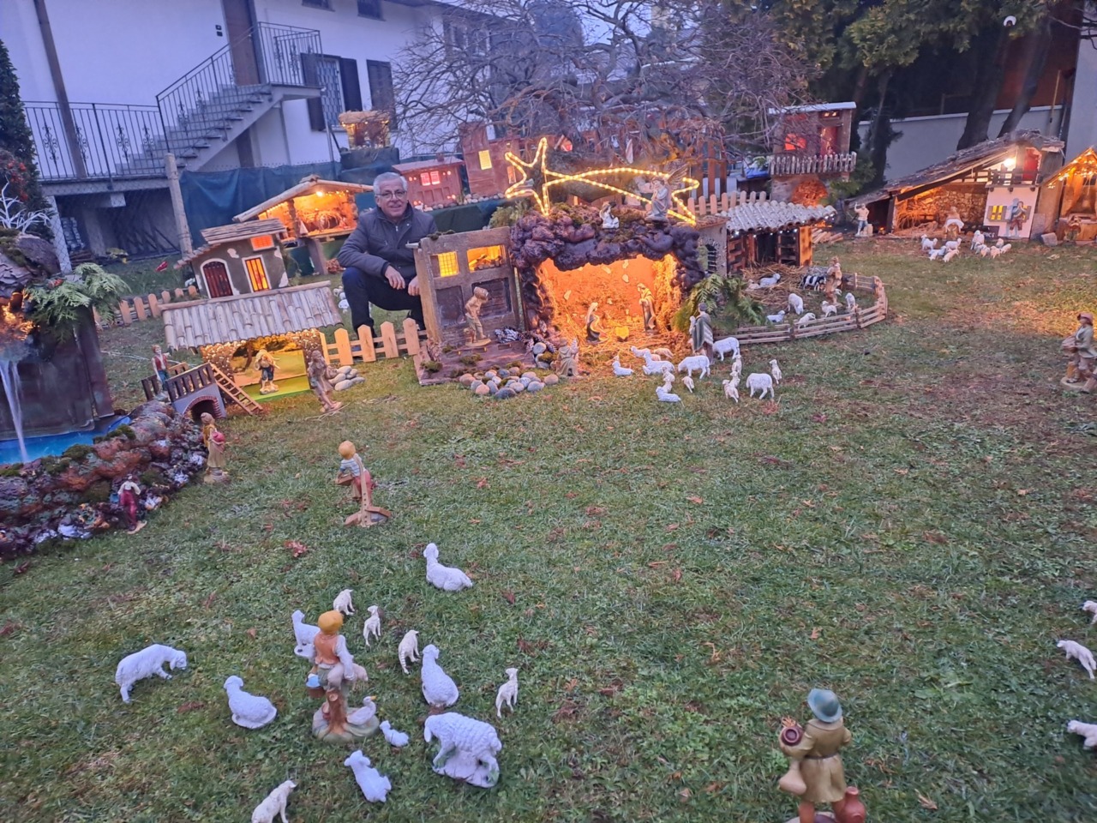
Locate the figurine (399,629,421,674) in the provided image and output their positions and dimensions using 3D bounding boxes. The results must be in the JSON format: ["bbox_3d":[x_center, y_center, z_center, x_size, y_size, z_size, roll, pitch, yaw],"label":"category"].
[{"bbox_3d":[-0.338,0.575,1.927,0.037,0.102,0.085,4,19,23],"label":"figurine"}]

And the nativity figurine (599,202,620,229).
[{"bbox_3d":[0.344,-1.112,4.500,0.100,0.145,0.095,10,22,39],"label":"nativity figurine"}]

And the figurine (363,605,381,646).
[{"bbox_3d":[-0.413,0.497,1.852,0.029,0.086,0.062,8,21,31],"label":"figurine"}]

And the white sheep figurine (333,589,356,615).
[{"bbox_3d":[-0.516,0.479,2.000,0.032,0.052,0.057,8,21,35],"label":"white sheep figurine"}]

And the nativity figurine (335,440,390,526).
[{"bbox_3d":[-0.610,0.212,2.604,0.150,0.280,0.140,9,22,35],"label":"nativity figurine"}]

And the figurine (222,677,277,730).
[{"bbox_3d":[-0.603,0.584,1.612,0.095,0.091,0.064,-3,18,2],"label":"figurine"}]

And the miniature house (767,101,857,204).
[{"bbox_3d":[2.604,-2.456,7.900,0.820,1.080,0.480,0,17,14],"label":"miniature house"}]

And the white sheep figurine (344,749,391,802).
[{"bbox_3d":[-0.367,0.731,1.607,0.060,0.066,0.110,-16,22,-35],"label":"white sheep figurine"}]

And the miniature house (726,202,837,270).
[{"bbox_3d":[1.615,-1.244,5.700,0.830,0.430,0.320,-10,18,-20],"label":"miniature house"}]

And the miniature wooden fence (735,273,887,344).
[{"bbox_3d":[1.423,-0.624,4.473,1.080,0.130,0.920,-4,23,-2],"label":"miniature wooden fence"}]

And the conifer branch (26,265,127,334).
[{"bbox_3d":[-2.104,-0.503,3.540,0.414,0.279,0.279,-10,19,-19],"label":"conifer branch"}]

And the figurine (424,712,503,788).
[{"bbox_3d":[-0.154,0.603,1.426,0.137,0.112,0.070,1,18,15],"label":"figurine"}]

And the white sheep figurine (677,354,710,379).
[{"bbox_3d":[0.702,-0.222,3.828,0.155,0.106,0.057,7,21,30],"label":"white sheep figurine"}]

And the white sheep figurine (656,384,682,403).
[{"bbox_3d":[0.518,-0.084,3.409,0.110,0.066,0.048,-4,18,0],"label":"white sheep figurine"}]

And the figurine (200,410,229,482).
[{"bbox_3d":[-1.244,0.135,2.950,0.095,0.265,0.088,-7,17,-8],"label":"figurine"}]

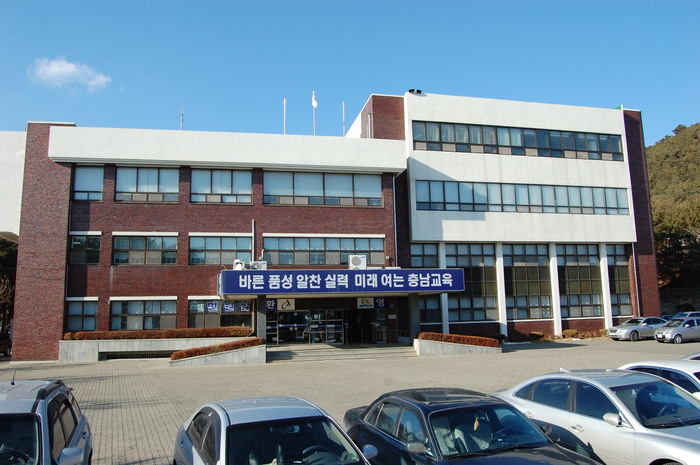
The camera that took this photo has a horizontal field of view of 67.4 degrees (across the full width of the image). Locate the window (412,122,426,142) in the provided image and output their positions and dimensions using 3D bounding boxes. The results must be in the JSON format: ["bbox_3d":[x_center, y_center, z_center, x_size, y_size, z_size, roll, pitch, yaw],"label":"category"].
[{"bbox_3d":[4.694,-6.889,35.420,0.894,1.367,0.120,1,-7,-12],"label":"window"}]

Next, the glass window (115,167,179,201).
[{"bbox_3d":[-11.517,-2.682,29.882,3.444,2.034,0.120,0,-8,-12],"label":"glass window"}]

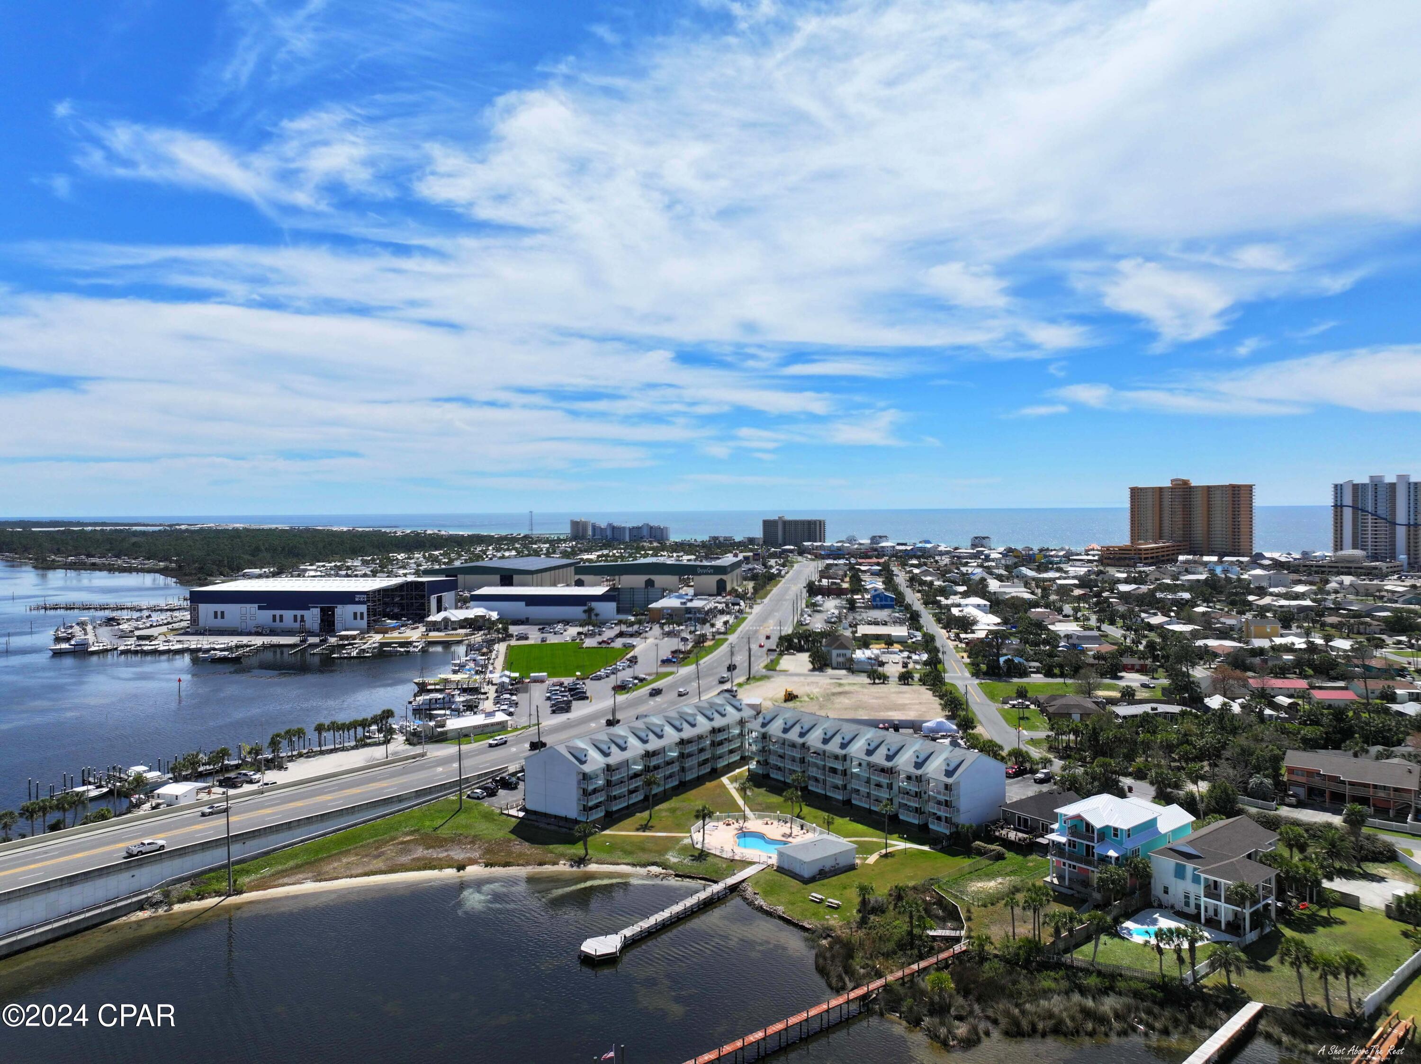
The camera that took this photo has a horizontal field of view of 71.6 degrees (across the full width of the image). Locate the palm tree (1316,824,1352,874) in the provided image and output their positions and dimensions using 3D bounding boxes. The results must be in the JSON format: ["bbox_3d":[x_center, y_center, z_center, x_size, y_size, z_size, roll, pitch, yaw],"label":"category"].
[{"bbox_3d":[93.629,47.606,147.980,4.900,6.558,4.900,0,1,0],"label":"palm tree"}]

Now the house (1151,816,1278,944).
[{"bbox_3d":[71.200,45.980,134.150,22.340,8.540,14.100,-2,2,-38],"label":"house"}]

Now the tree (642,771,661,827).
[{"bbox_3d":[-11.006,49.266,182.553,3.398,8.494,3.398,-1,1,0],"label":"tree"}]

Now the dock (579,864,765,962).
[{"bbox_3d":[-3.517,52.314,137.877,5.500,1.900,37.500,1,2,39],"label":"dock"}]

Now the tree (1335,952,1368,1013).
[{"bbox_3d":[69.595,48.865,106.746,3.200,6.876,3.200,0,1,0],"label":"tree"}]

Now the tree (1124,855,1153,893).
[{"bbox_3d":[61.727,50.386,142.182,4.171,6.954,4.171,-1,1,0],"label":"tree"}]

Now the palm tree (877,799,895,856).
[{"bbox_3d":[29.139,49.046,163.170,2.854,9.174,2.854,-1,1,0],"label":"palm tree"}]

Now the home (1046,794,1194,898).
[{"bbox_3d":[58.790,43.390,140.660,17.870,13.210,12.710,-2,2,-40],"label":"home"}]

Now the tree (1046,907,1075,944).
[{"bbox_3d":[44.886,51.587,126.381,3.422,6.261,3.422,-1,1,0],"label":"tree"}]

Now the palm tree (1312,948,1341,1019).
[{"bbox_3d":[65.640,48.020,104.720,2.980,6.820,2.980,-1,1,0],"label":"palm tree"}]

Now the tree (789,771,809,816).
[{"bbox_3d":[17.059,49.533,187.059,3.376,7.217,3.376,-1,1,0],"label":"tree"}]

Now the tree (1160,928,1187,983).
[{"bbox_3d":[54.316,49.242,114.398,2.800,6.387,2.800,0,1,0],"label":"tree"}]

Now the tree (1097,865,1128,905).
[{"bbox_3d":[56.660,50.442,138.807,4.385,7.106,4.385,-1,1,0],"label":"tree"}]

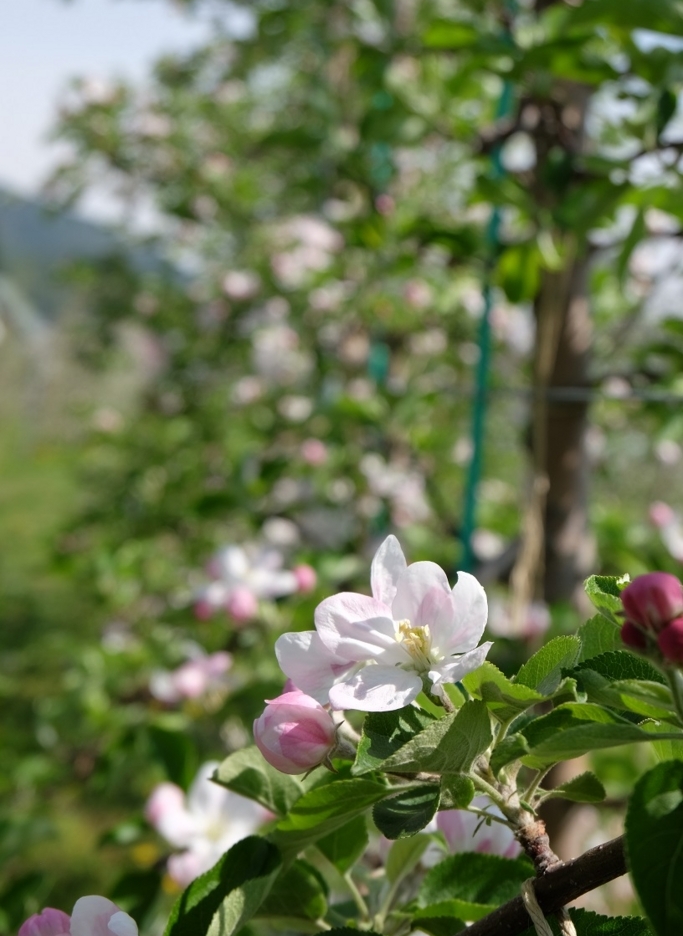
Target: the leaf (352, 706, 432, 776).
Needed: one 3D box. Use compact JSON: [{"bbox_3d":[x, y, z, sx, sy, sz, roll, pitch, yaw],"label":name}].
[{"bbox_3d":[0.014,0.074,0.395,0.022,0.018,0.018,0,4,0],"label":"leaf"}]

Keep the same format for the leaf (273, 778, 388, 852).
[{"bbox_3d":[-0.003,0.095,0.398,0.032,0.019,0.020,0,4,0],"label":"leaf"}]

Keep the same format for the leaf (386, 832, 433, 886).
[{"bbox_3d":[0.019,0.112,0.415,0.011,0.018,0.008,34,-8,45],"label":"leaf"}]

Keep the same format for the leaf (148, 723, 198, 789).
[{"bbox_3d":[-0.079,0.135,0.680,0.023,0.029,0.020,0,4,0],"label":"leaf"}]

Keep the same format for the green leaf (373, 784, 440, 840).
[{"bbox_3d":[0.016,0.087,0.368,0.014,0.018,0.007,37,-11,24],"label":"green leaf"}]

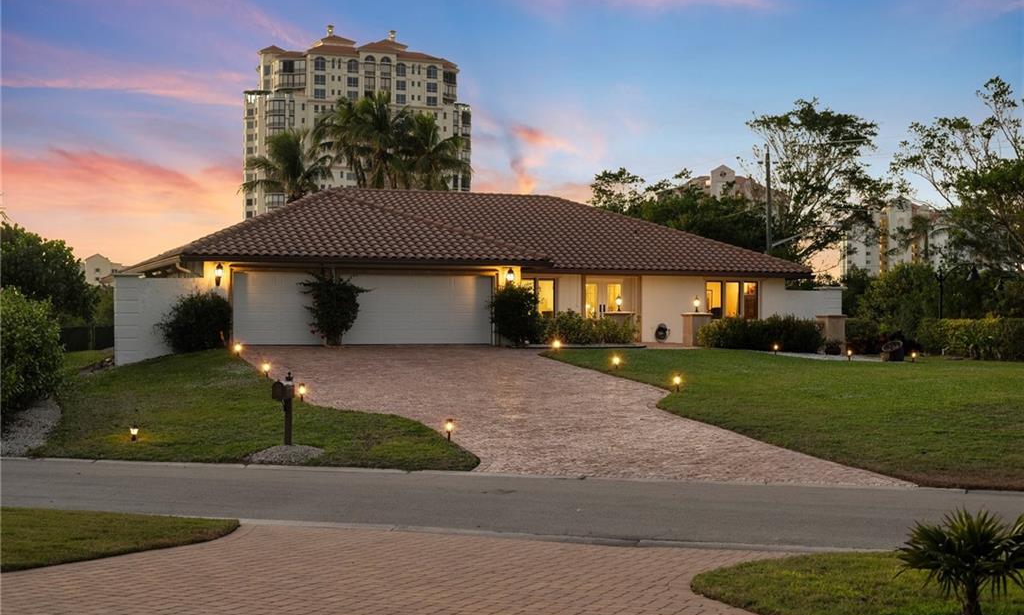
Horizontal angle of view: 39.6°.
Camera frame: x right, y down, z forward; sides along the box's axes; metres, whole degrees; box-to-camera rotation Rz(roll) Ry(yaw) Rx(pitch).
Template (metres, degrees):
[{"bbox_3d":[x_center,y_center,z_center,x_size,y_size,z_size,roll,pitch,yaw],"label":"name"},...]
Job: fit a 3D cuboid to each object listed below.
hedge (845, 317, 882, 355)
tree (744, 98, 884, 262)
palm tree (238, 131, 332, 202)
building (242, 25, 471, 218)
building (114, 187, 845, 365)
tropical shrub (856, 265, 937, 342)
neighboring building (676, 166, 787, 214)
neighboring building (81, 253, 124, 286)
[{"bbox_3d":[12.357,0.984,49.991,1.350,1.340,1.250,0,-1,0],"label":"hedge"},{"bbox_3d":[17.015,-4.965,80.078,8.000,13.780,7.500,0,-1,0],"label":"tree"},{"bbox_3d":[-13.001,-4.183,82.067,5.300,12.270,5.300,0,-1,0],"label":"palm tree"},{"bbox_3d":[-38.888,-31.970,358.485,51.000,78.010,28.000,0,-1,-22],"label":"building"},{"bbox_3d":[-1.816,-1.458,52.791,25.000,6.100,17.000,0,-1,-22],"label":"building"},{"bbox_3d":[15.178,-0.092,56.007,3.200,3.360,3.000,0,-1,0],"label":"tropical shrub"},{"bbox_3d":[68.989,-18.240,445.300,36.000,53.000,24.000,0,-1,-22],"label":"neighboring building"},{"bbox_3d":[-134.659,-4.782,470.114,17.000,26.780,16.000,0,-1,-22],"label":"neighboring building"}]

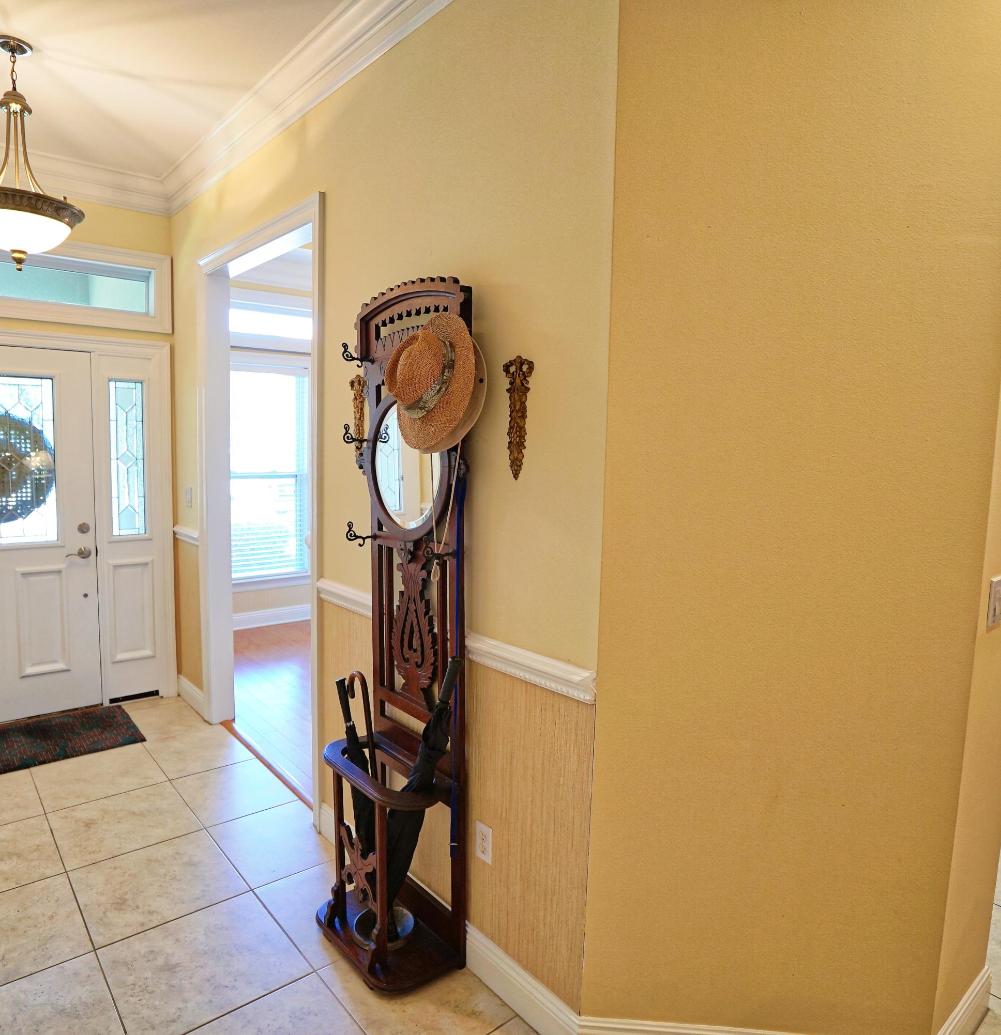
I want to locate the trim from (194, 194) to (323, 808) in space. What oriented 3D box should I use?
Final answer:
[{"bbox_3d":[-1.170,-0.047,3.341,0.140,2.599,1.492,-4,8,-40],"label":"trim"}]

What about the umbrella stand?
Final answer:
[{"bbox_3d":[-0.370,0.358,2.153,0.281,2.092,0.528,-4,8,-40],"label":"umbrella stand"}]

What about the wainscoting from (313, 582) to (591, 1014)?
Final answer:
[{"bbox_3d":[-0.254,0.793,2.313,0.045,0.941,1.477,-4,8,-40],"label":"wainscoting"}]

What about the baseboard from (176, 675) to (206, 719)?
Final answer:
[{"bbox_3d":[-1.860,1.089,4.164,0.021,0.129,0.553,-4,8,-40],"label":"baseboard"}]

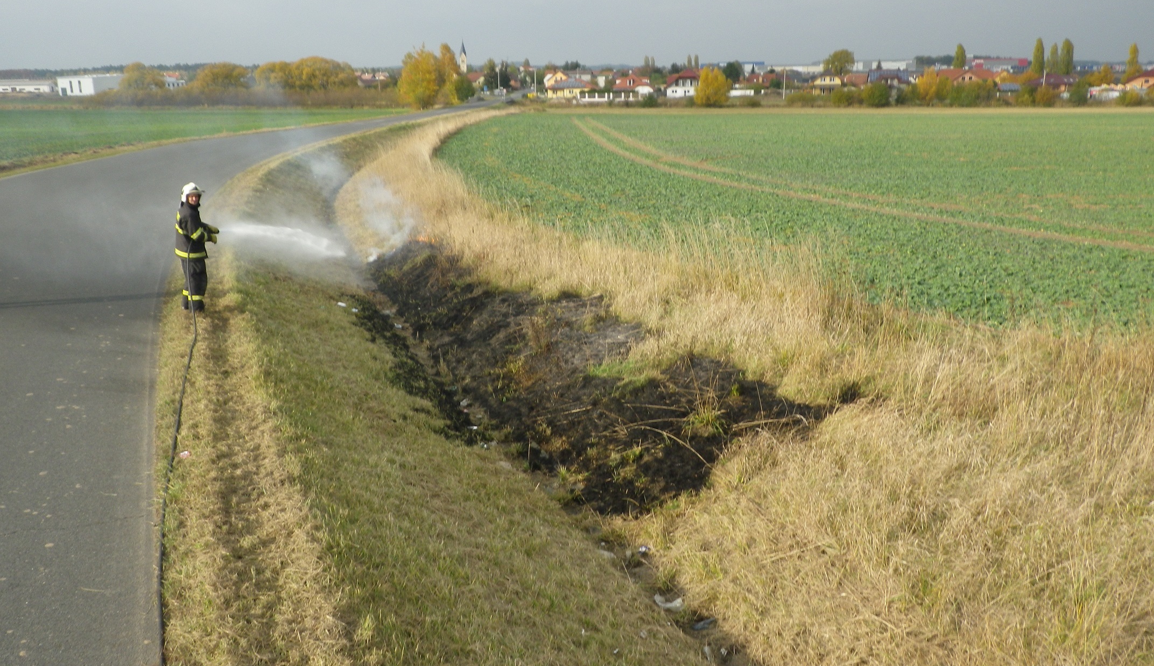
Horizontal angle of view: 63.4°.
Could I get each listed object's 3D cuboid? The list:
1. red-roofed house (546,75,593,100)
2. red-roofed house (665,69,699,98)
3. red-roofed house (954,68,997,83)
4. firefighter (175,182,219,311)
[{"bbox_3d":[-1.609,-67.226,256.375,14.000,5.800,10.500,1,16,2],"label":"red-roofed house"},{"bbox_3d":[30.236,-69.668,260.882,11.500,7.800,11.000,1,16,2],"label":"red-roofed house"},{"bbox_3d":[109.640,-69.384,258.884,13.000,7.600,11.000,1,16,2],"label":"red-roofed house"},{"bbox_3d":[-5.474,-1.244,13.415,0.640,1.850,0.560,-11,19,-34],"label":"firefighter"}]

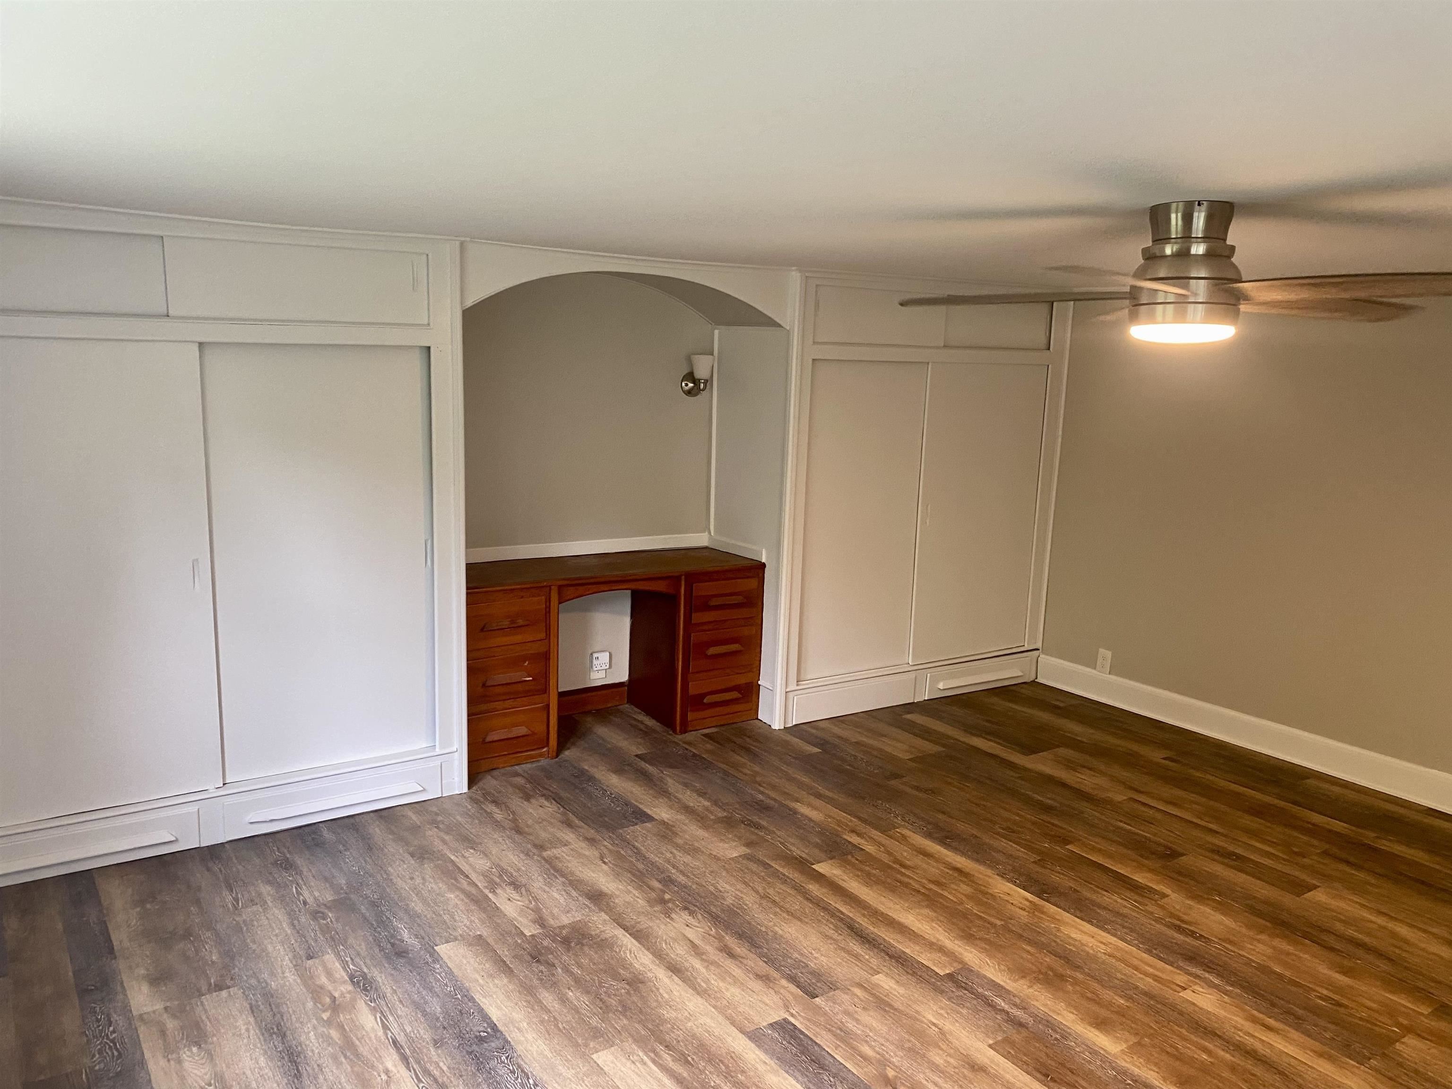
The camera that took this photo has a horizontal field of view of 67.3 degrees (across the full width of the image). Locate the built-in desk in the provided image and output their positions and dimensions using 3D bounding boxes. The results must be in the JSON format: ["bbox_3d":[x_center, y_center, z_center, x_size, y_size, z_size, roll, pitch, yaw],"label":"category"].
[{"bbox_3d":[-0.614,0.474,4.964,1.531,0.755,0.549,-4,11,-33],"label":"built-in desk"}]

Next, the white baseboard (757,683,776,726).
[{"bbox_3d":[0.205,0.759,5.157,0.019,0.184,0.140,-5,12,-35],"label":"white baseboard"}]

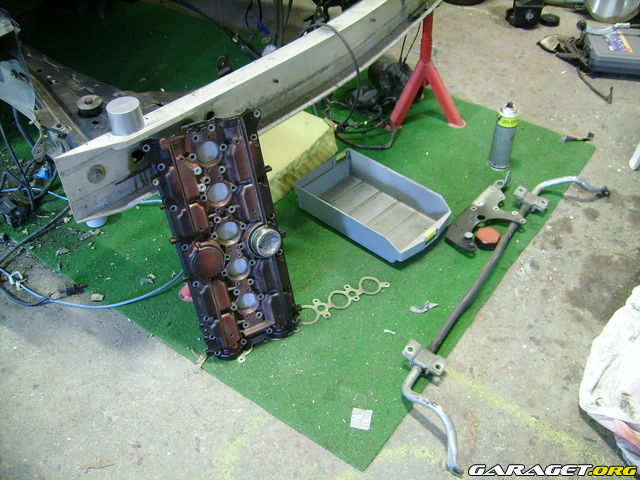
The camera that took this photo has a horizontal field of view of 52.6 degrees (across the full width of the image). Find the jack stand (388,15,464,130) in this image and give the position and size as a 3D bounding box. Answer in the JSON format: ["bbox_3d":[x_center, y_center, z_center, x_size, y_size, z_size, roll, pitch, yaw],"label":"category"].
[{"bbox_3d":[0.364,-0.607,2.173,0.265,0.400,0.250,0,42,0],"label":"jack stand"}]

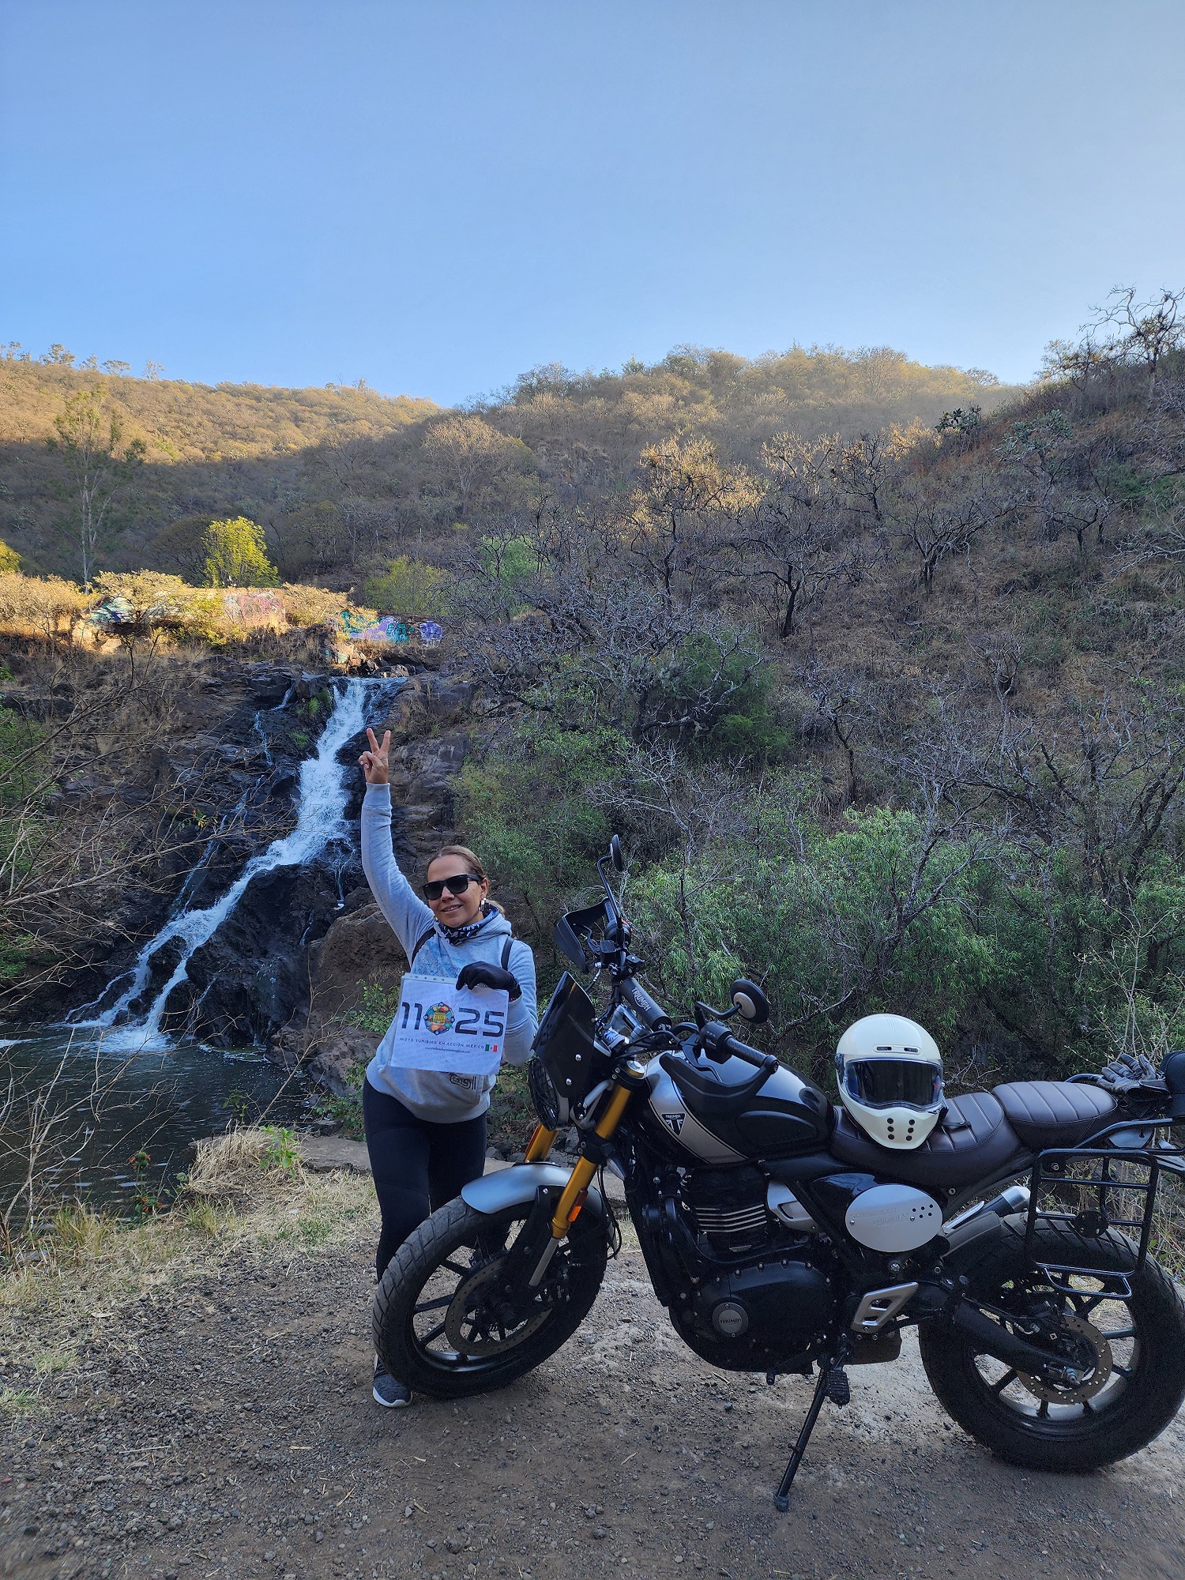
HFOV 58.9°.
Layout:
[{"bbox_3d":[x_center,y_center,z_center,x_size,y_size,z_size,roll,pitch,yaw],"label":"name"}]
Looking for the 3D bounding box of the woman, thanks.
[{"bbox_3d":[-0.405,0.725,2.960,0.510,1.830,0.430,1,-4,2],"label":"woman"}]

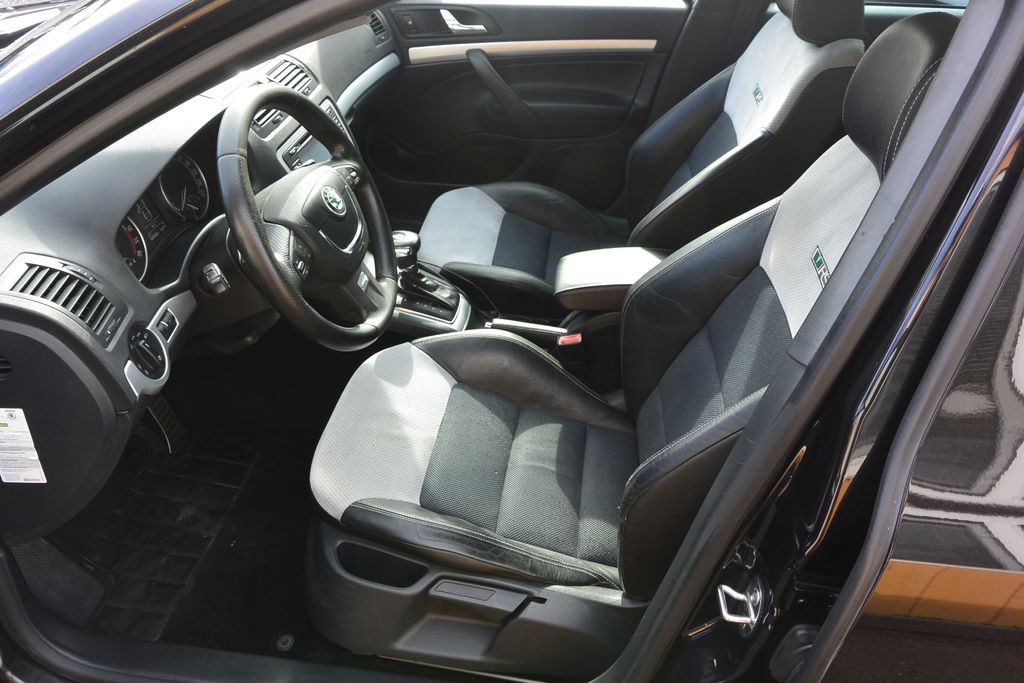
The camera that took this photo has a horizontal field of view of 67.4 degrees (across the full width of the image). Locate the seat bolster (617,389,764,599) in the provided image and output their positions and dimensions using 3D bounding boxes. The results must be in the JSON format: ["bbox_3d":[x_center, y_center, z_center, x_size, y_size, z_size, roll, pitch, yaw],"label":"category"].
[{"bbox_3d":[0.250,0.183,1.017,0.171,0.457,0.110,19,38,-5],"label":"seat bolster"}]

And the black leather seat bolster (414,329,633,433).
[{"bbox_3d":[0.029,0.056,1.465,0.471,0.146,0.117,12,38,0],"label":"black leather seat bolster"}]

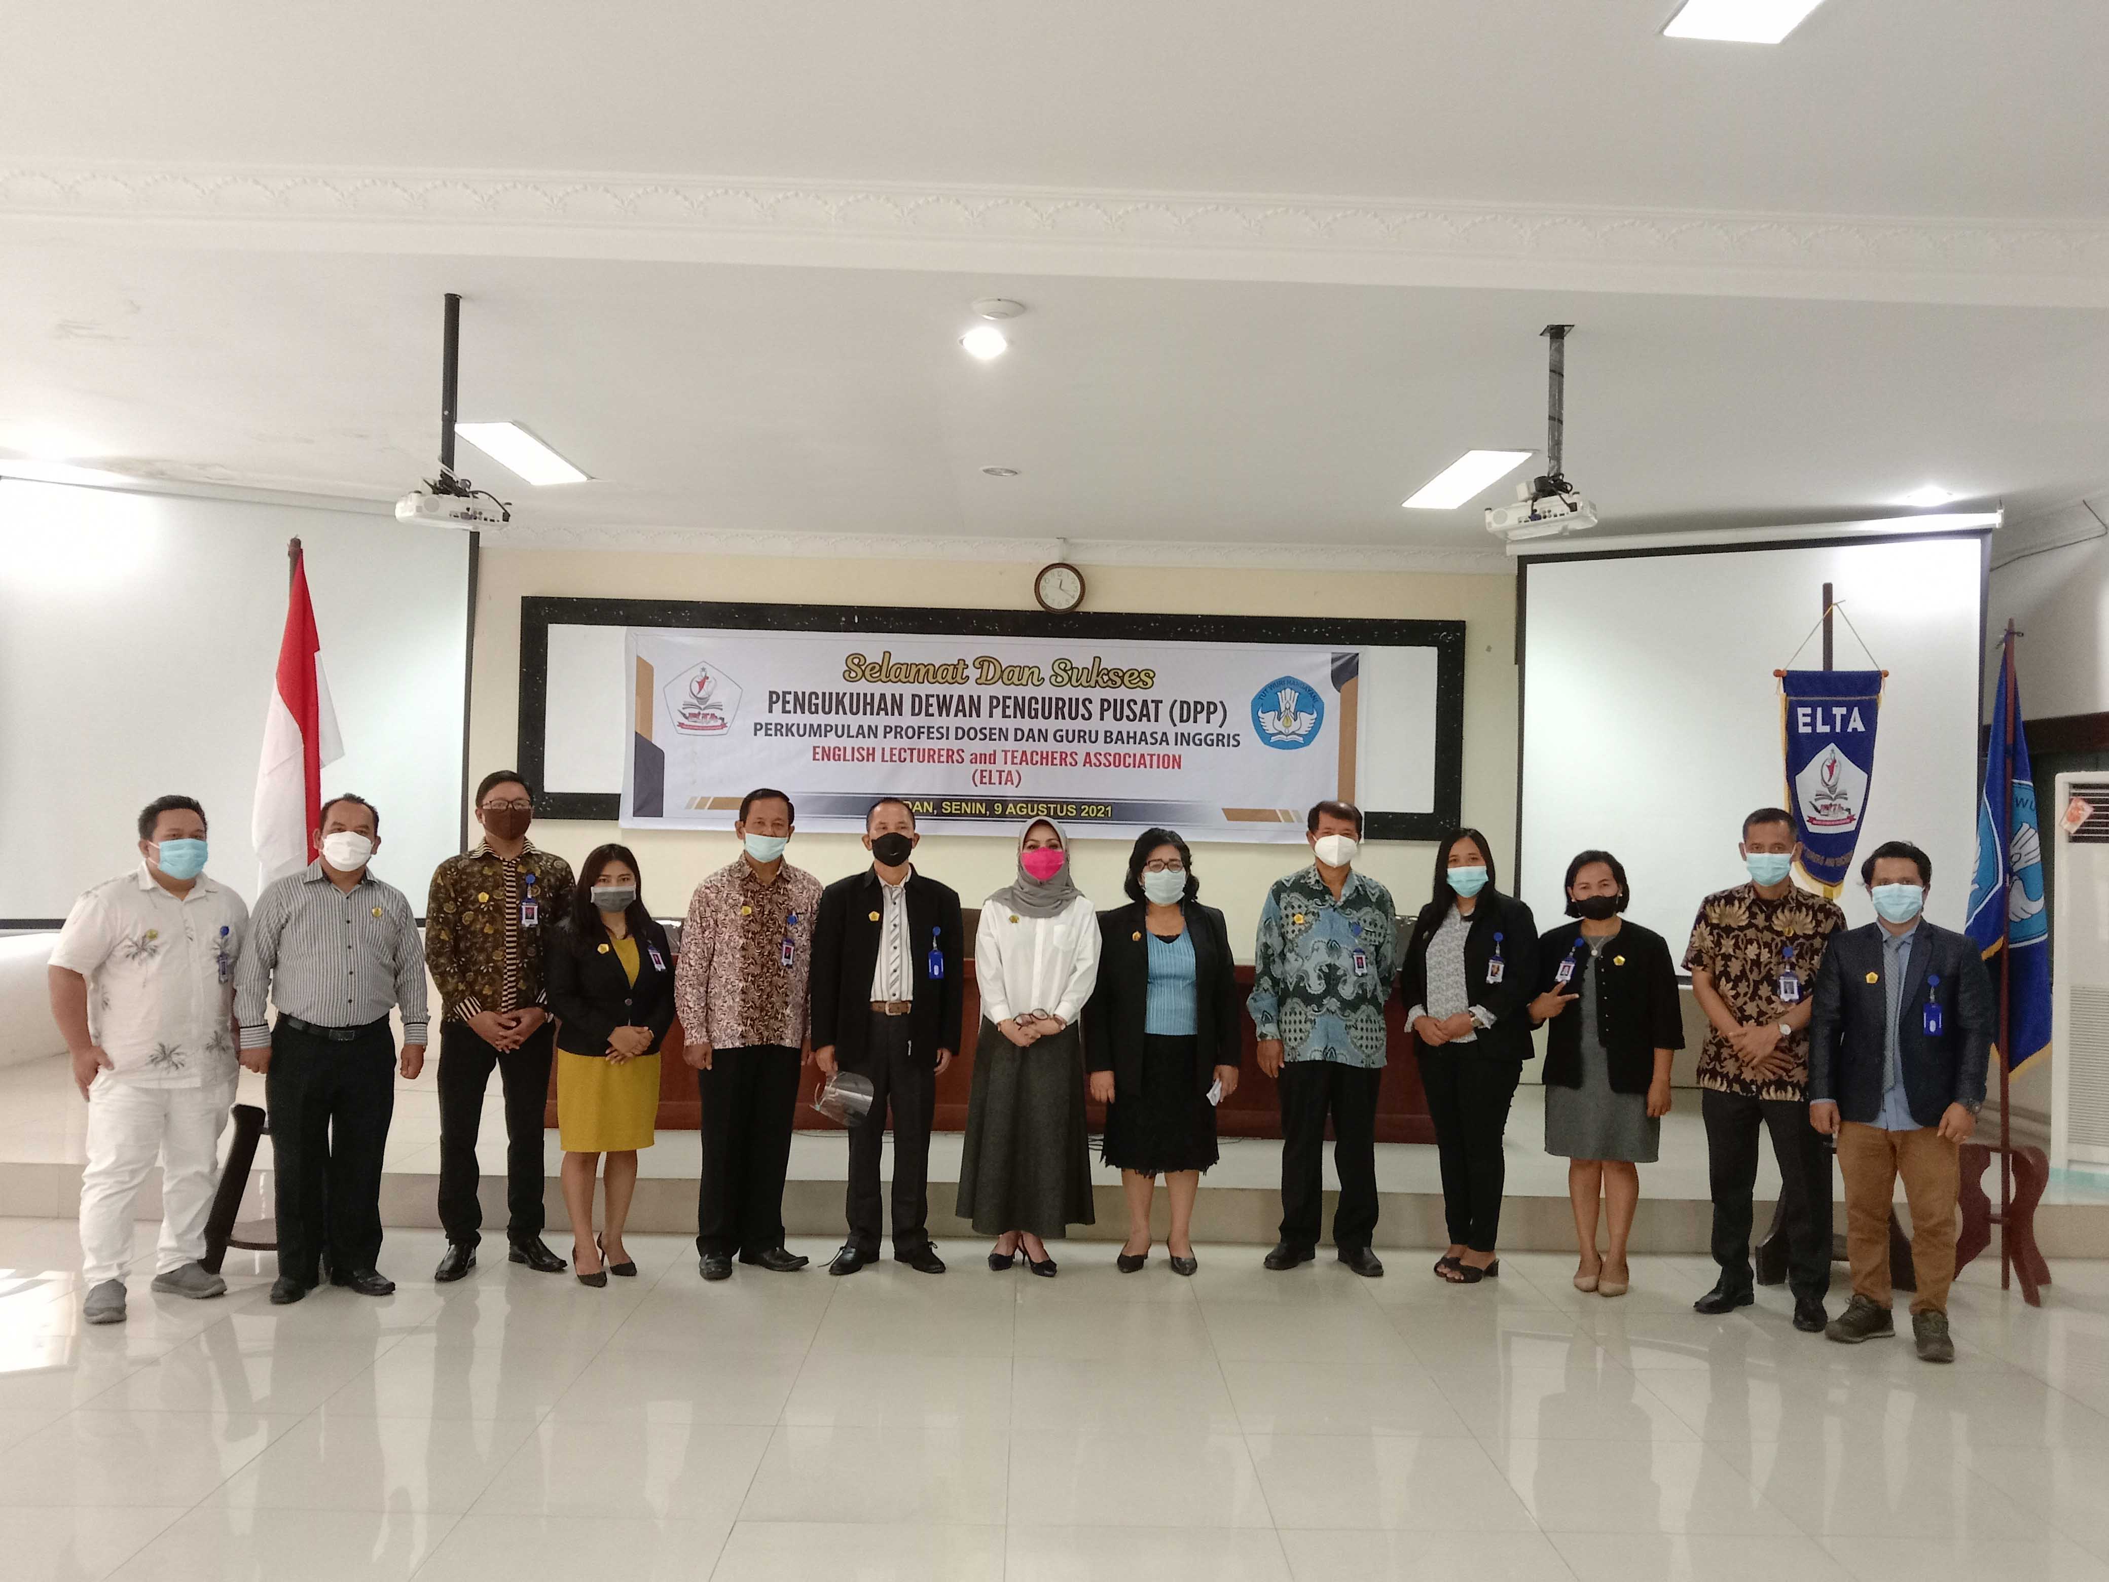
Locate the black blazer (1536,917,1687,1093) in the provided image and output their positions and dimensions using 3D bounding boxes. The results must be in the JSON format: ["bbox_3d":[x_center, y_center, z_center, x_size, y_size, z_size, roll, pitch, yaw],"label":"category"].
[{"bbox_3d":[1.999,0.783,5.749,0.537,0.638,0.300,1,-2,26],"label":"black blazer"}]

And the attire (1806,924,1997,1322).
[{"bbox_3d":[2.668,1.027,5.000,0.530,1.290,0.310,1,-2,29],"label":"attire"}]

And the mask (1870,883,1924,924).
[{"bbox_3d":[2.674,0.358,5.034,0.155,0.120,0.090,1,-1,25],"label":"mask"}]

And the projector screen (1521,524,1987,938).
[{"bbox_3d":[3.280,-0.124,7.610,2.100,2.120,0.050,1,-2,26],"label":"projector screen"}]

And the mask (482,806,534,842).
[{"bbox_3d":[-1.872,0.110,5.421,0.160,0.125,0.090,2,-1,-21],"label":"mask"}]

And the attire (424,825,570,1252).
[{"bbox_3d":[-1.983,0.908,5.669,0.506,1.480,0.310,2,-2,-25],"label":"attire"}]

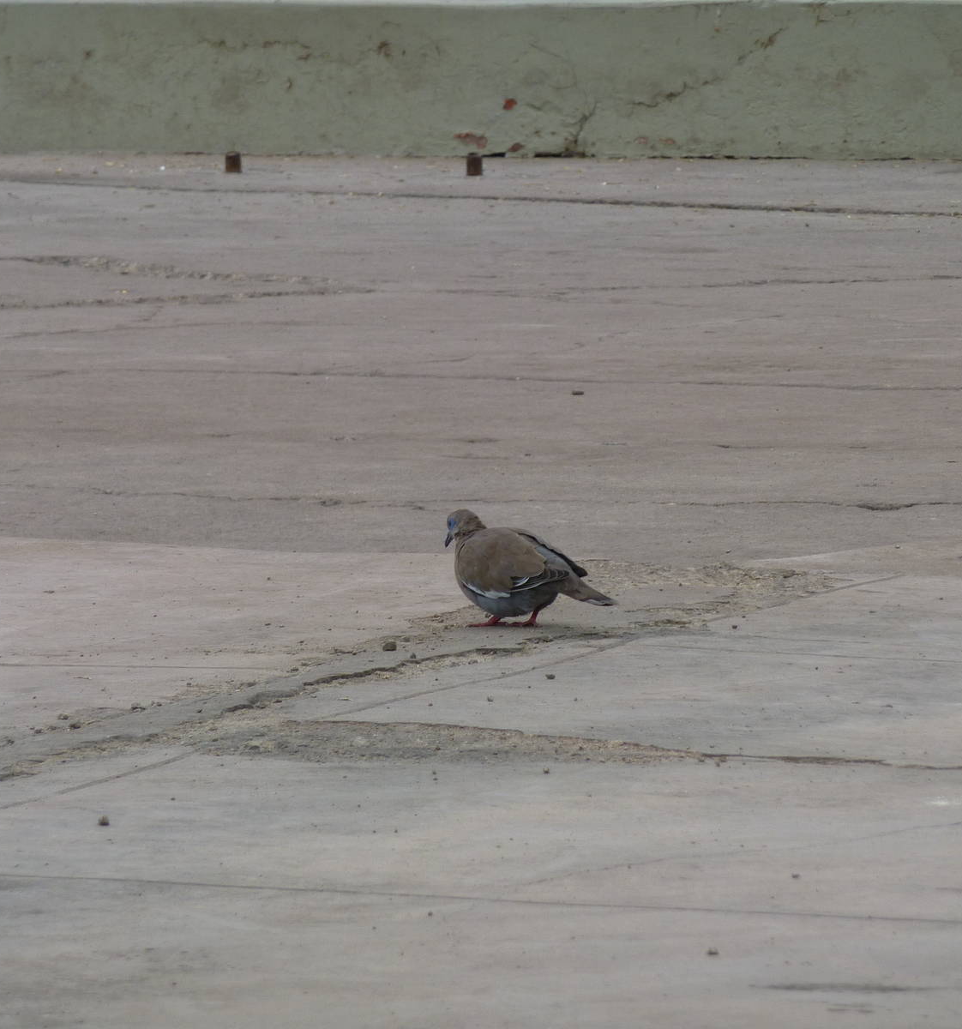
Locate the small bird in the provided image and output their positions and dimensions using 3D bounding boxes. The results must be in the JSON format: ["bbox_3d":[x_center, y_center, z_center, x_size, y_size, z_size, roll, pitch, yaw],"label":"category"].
[{"bbox_3d":[0.063,0.066,14.800,0.245,0.145,0.105,4,8,35],"label":"small bird"}]

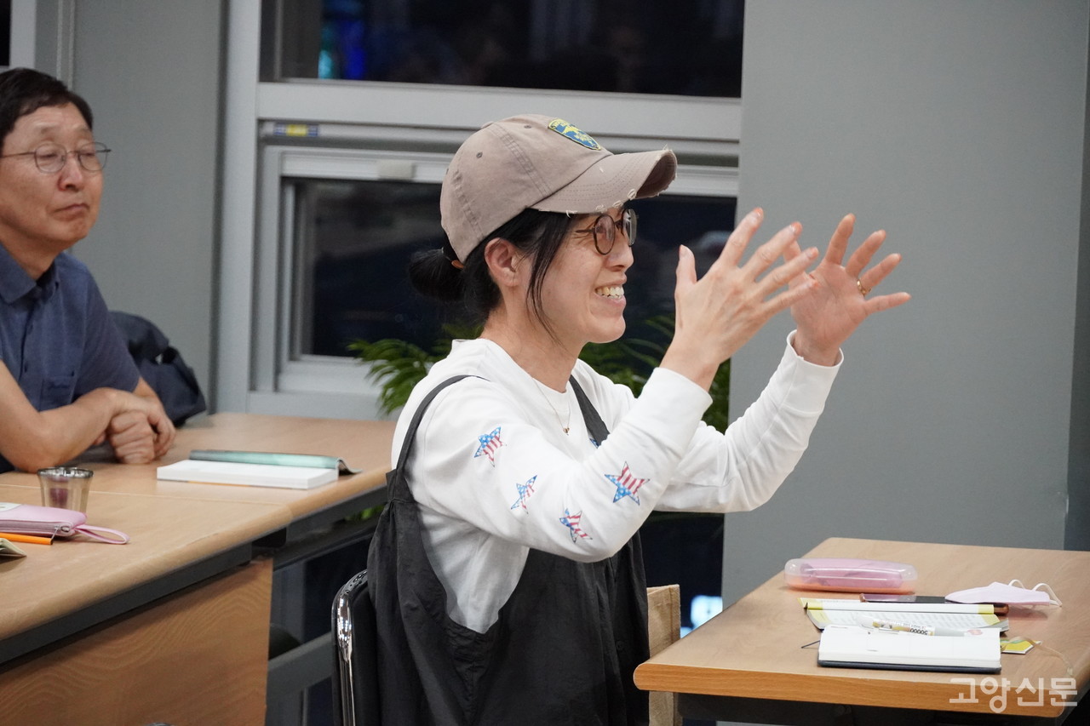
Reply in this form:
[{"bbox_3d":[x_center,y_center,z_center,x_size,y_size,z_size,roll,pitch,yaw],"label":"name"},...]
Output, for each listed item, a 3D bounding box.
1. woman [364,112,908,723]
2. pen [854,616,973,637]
[{"bbox_3d":[0.085,0.381,5.200,0.640,1.290,0.500,4,5,23],"label":"woman"},{"bbox_3d":[0.409,0.294,5.242,0.143,0.013,0.012,5,6,32],"label":"pen"}]

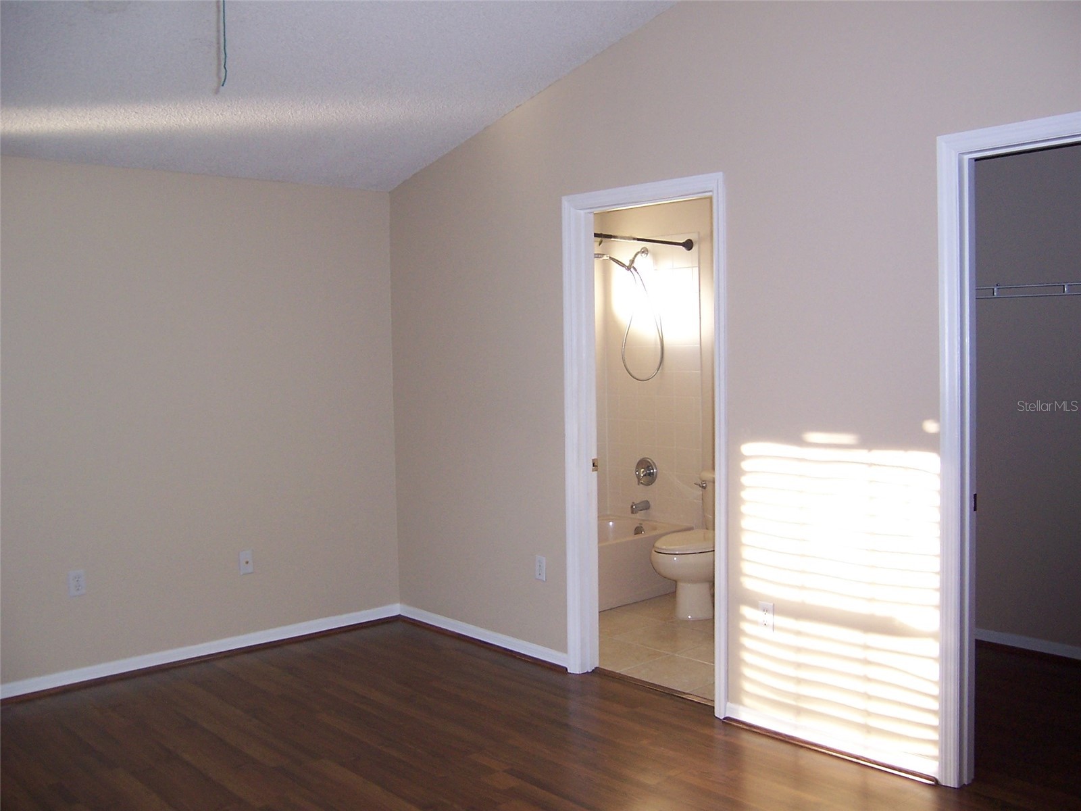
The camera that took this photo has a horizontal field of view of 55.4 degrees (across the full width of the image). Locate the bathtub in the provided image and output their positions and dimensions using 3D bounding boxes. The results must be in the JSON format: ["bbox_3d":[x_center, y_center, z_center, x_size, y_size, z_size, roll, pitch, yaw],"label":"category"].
[{"bbox_3d":[0.118,0.952,6.037,1.520,0.365,0.750,-3,4,-41],"label":"bathtub"}]

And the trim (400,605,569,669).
[{"bbox_3d":[-0.329,1.141,5.152,0.015,0.070,1.365,-3,4,-41],"label":"trim"}]

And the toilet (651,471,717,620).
[{"bbox_3d":[0.944,0.763,5.645,0.740,0.750,0.460,-3,4,-41],"label":"toilet"}]

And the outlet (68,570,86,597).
[{"bbox_3d":[-2.040,0.781,4.537,0.070,0.115,0.008,-3,4,-41],"label":"outlet"}]

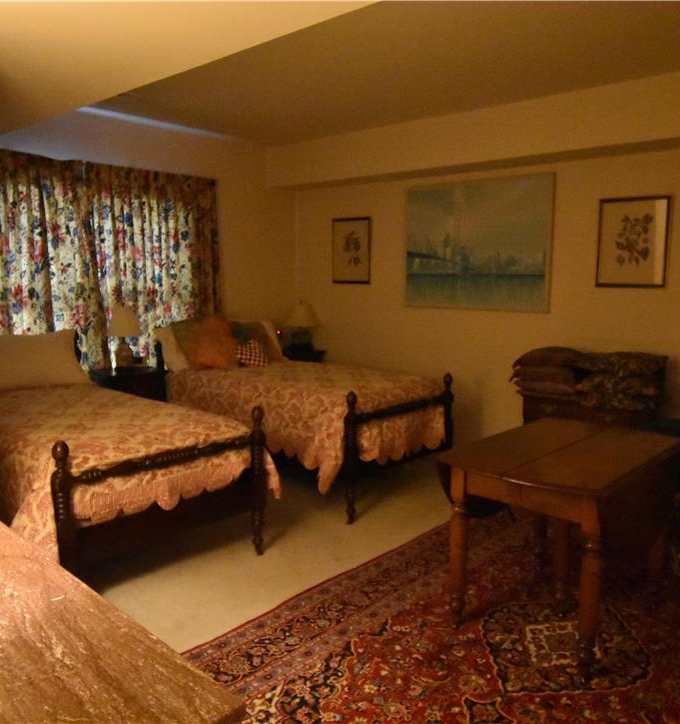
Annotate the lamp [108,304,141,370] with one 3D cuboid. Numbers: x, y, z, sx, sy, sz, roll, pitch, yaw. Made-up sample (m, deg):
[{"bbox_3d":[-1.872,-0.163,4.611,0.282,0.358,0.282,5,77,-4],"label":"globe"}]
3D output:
[{"bbox_3d":[-1.522,-0.174,4.450,0.248,0.465,0.248,7,10,41],"label":"lamp"}]

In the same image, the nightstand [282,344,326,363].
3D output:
[{"bbox_3d":[-0.425,0.286,5.742,0.441,0.773,0.412,7,10,41],"label":"nightstand"}]

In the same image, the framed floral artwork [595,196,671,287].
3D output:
[{"bbox_3d":[1.855,-0.761,4.032,0.433,0.563,0.025,7,10,41],"label":"framed floral artwork"}]

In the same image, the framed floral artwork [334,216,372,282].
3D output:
[{"bbox_3d":[0.091,-0.983,5.600,0.451,0.573,0.025,7,10,41],"label":"framed floral artwork"}]

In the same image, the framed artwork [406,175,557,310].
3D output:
[{"bbox_3d":[0.992,-0.874,4.788,1.249,0.954,0.040,7,10,41],"label":"framed artwork"}]

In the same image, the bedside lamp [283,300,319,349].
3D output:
[{"bbox_3d":[-0.345,-0.324,5.679,0.306,0.453,0.306,1,8,0],"label":"bedside lamp"}]

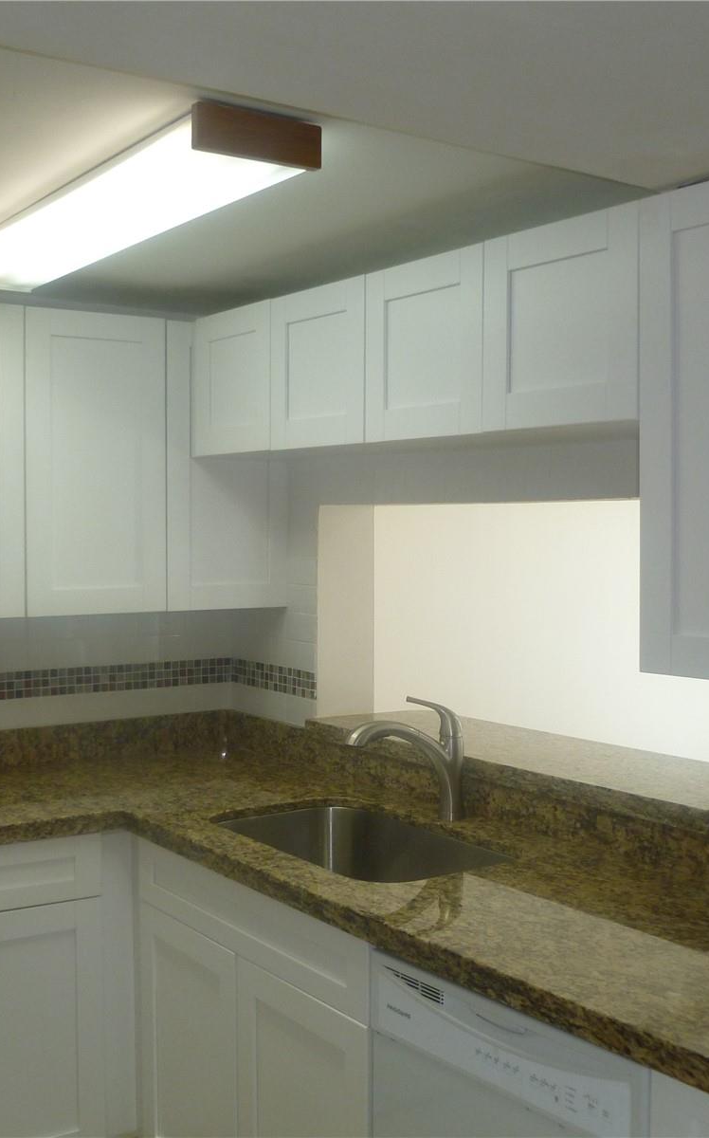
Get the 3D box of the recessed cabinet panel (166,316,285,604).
[{"bbox_3d":[-0.347,-0.273,3.333,0.369,0.758,0.022,-2,3,-35],"label":"recessed cabinet panel"}]

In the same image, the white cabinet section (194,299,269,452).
[{"bbox_3d":[-0.307,-0.466,3.095,0.022,0.350,0.395,-2,3,-35],"label":"white cabinet section"}]

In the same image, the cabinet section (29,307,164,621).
[{"bbox_3d":[-0.646,-0.257,3.076,0.381,0.756,0.022,-1,2,-36],"label":"cabinet section"}]

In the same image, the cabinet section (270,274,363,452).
[{"bbox_3d":[-0.077,-0.443,2.693,0.022,0.353,0.363,-1,2,-36],"label":"cabinet section"}]

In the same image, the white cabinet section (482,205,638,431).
[{"bbox_3d":[0.362,-0.425,2.152,0.022,0.350,0.380,-2,3,-35],"label":"white cabinet section"}]

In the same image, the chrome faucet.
[{"bbox_3d":[0.112,0.417,2.669,0.285,0.277,0.055,-1,2,-26],"label":"chrome faucet"}]

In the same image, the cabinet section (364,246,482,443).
[{"bbox_3d":[0.141,-0.438,2.463,0.022,0.350,0.377,-2,3,-35],"label":"cabinet section"}]

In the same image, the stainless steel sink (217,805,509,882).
[{"bbox_3d":[0.020,0.675,2.563,0.410,0.200,0.690,-1,2,-36],"label":"stainless steel sink"}]

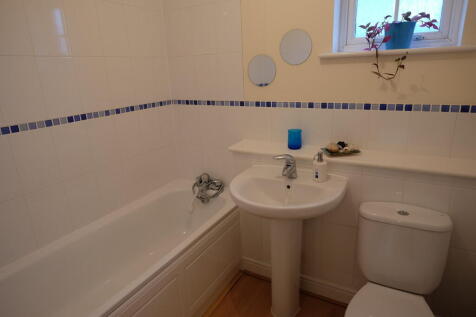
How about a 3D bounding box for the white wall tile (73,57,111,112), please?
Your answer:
[{"bbox_3d":[-0.873,-0.446,1.673,0.010,0.317,0.198,7,20,28],"label":"white wall tile"}]

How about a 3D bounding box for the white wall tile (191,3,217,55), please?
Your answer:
[{"bbox_3d":[-0.239,-0.894,1.939,0.200,0.320,0.010,7,20,28],"label":"white wall tile"}]

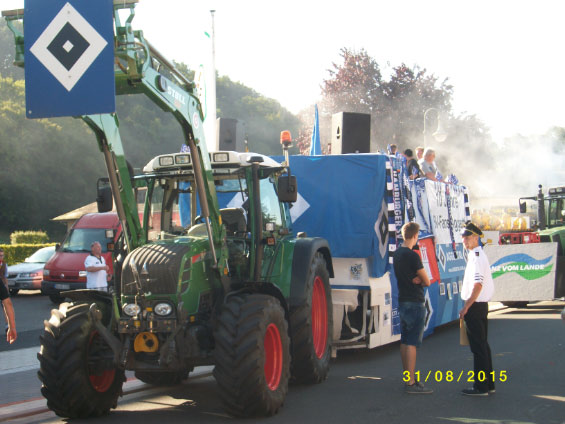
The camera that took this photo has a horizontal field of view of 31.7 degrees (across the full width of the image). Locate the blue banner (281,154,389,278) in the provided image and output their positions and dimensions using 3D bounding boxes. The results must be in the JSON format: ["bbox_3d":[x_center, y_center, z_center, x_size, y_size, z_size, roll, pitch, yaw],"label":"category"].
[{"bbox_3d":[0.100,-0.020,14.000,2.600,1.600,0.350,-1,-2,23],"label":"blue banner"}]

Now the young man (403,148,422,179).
[{"bbox_3d":[2.180,-0.210,16.700,0.500,1.700,0.420,-2,-2,27],"label":"young man"}]

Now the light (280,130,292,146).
[{"bbox_3d":[0.048,-0.872,11.900,0.130,0.190,0.130,-2,-2,16],"label":"light"}]

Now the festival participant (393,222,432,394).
[{"bbox_3d":[1.378,1.017,10.600,0.380,1.810,0.480,0,-2,-35],"label":"festival participant"}]

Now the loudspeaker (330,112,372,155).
[{"bbox_3d":[0.963,-1.090,14.000,0.410,0.620,0.380,1,-2,-22],"label":"loudspeaker"}]

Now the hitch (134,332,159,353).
[{"bbox_3d":[-1.256,1.206,9.200,0.220,0.190,0.150,-2,-2,16],"label":"hitch"}]

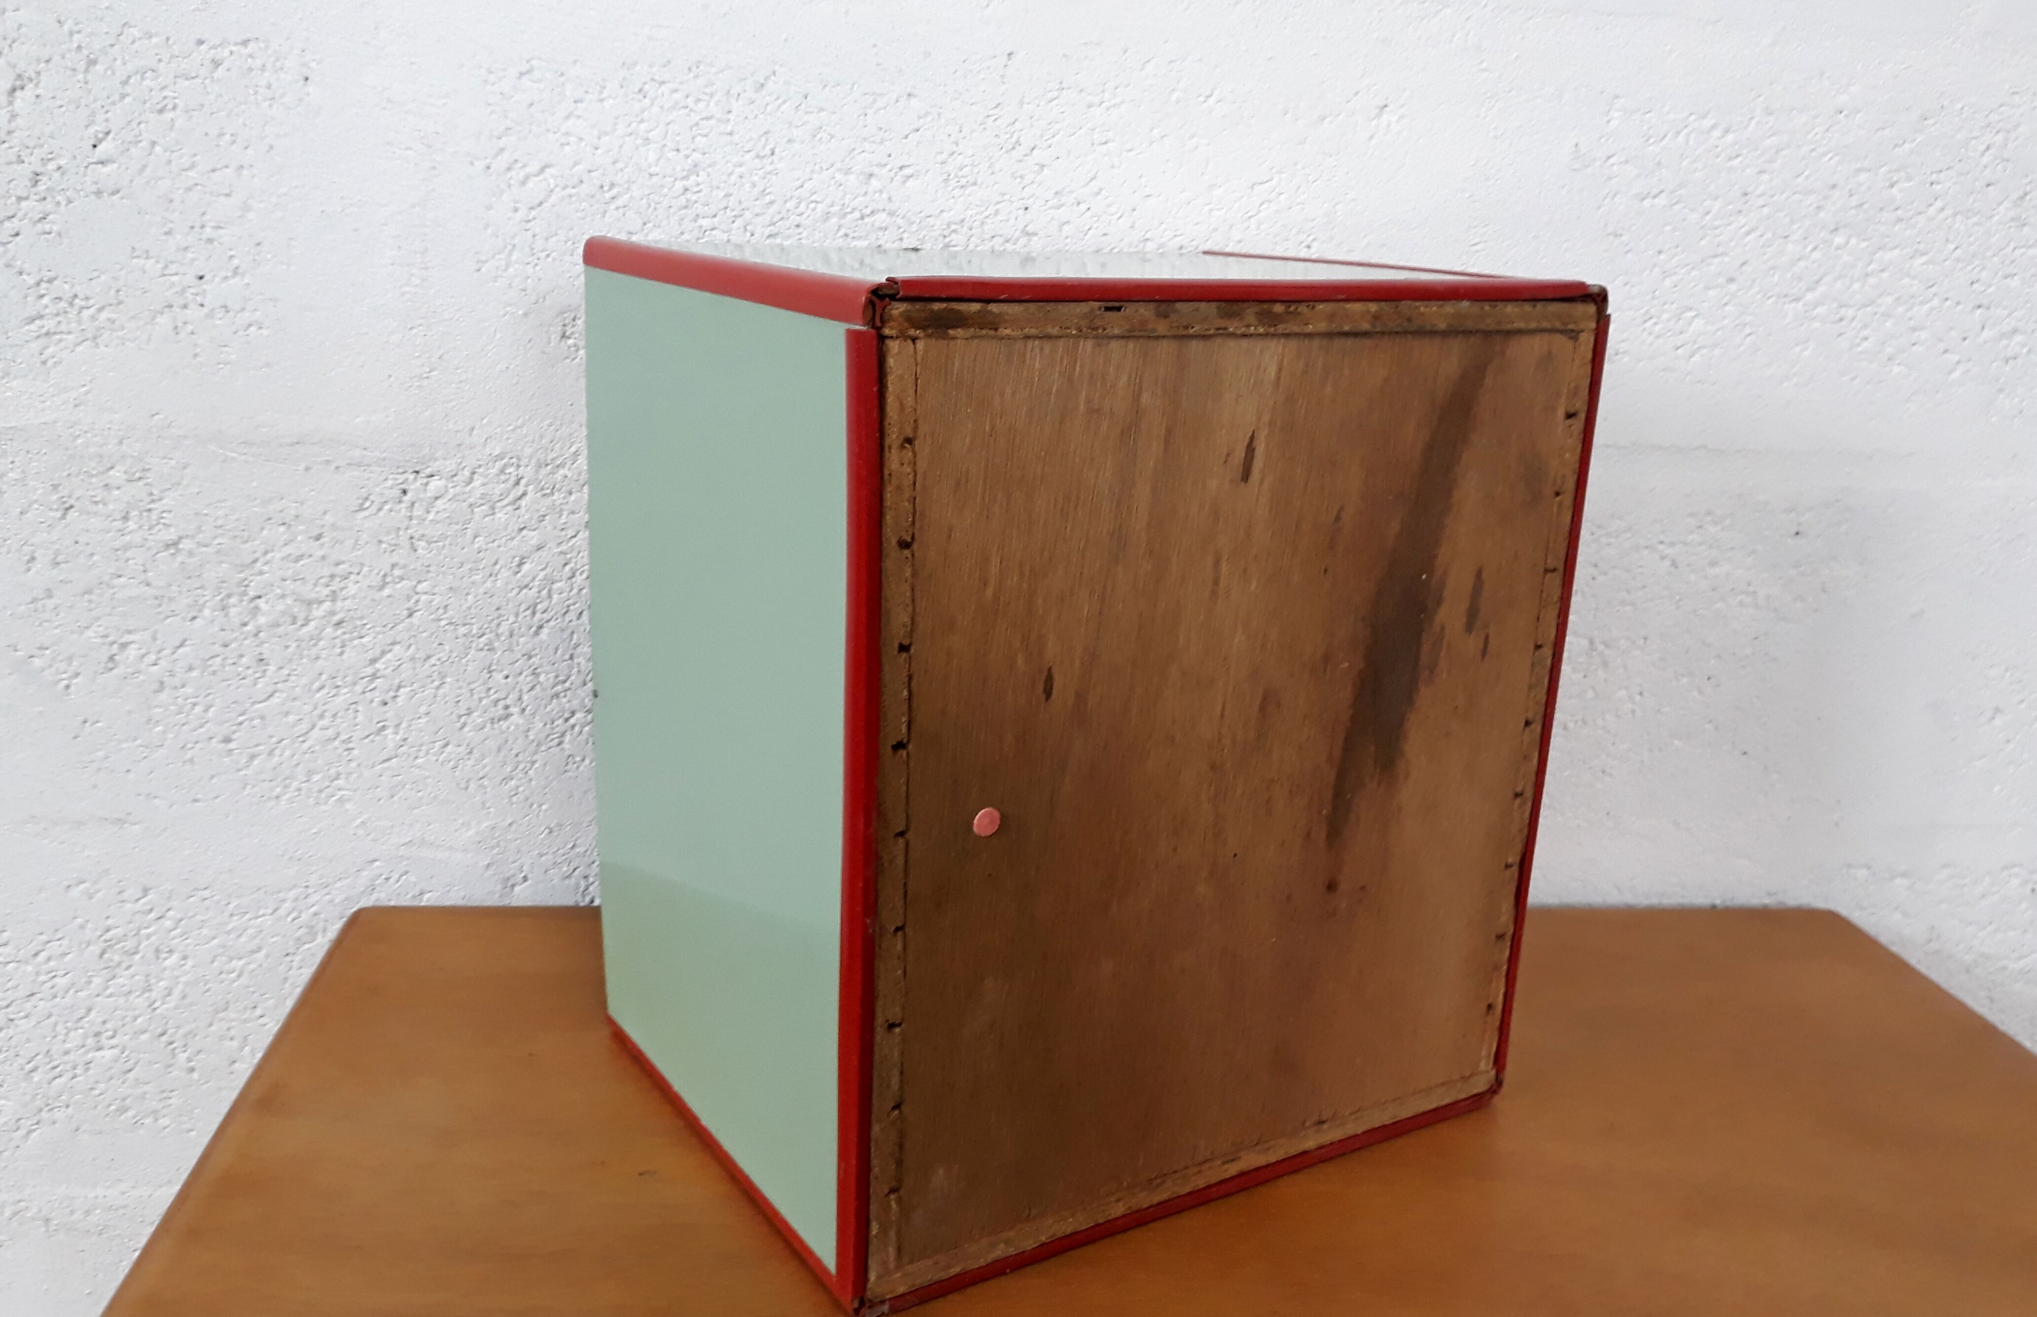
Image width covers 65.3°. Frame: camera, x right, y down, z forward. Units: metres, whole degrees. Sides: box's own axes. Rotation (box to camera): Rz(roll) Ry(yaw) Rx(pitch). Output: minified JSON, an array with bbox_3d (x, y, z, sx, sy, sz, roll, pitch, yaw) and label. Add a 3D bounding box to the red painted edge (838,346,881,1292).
[{"bbox_3d":[-0.058,0.072,0.587,0.009,0.383,0.015,-8,19,-32],"label":"red painted edge"}]

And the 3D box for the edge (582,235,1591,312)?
[{"bbox_3d":[0.031,-0.177,0.739,0.374,0.013,0.290,-8,19,-32],"label":"edge"}]

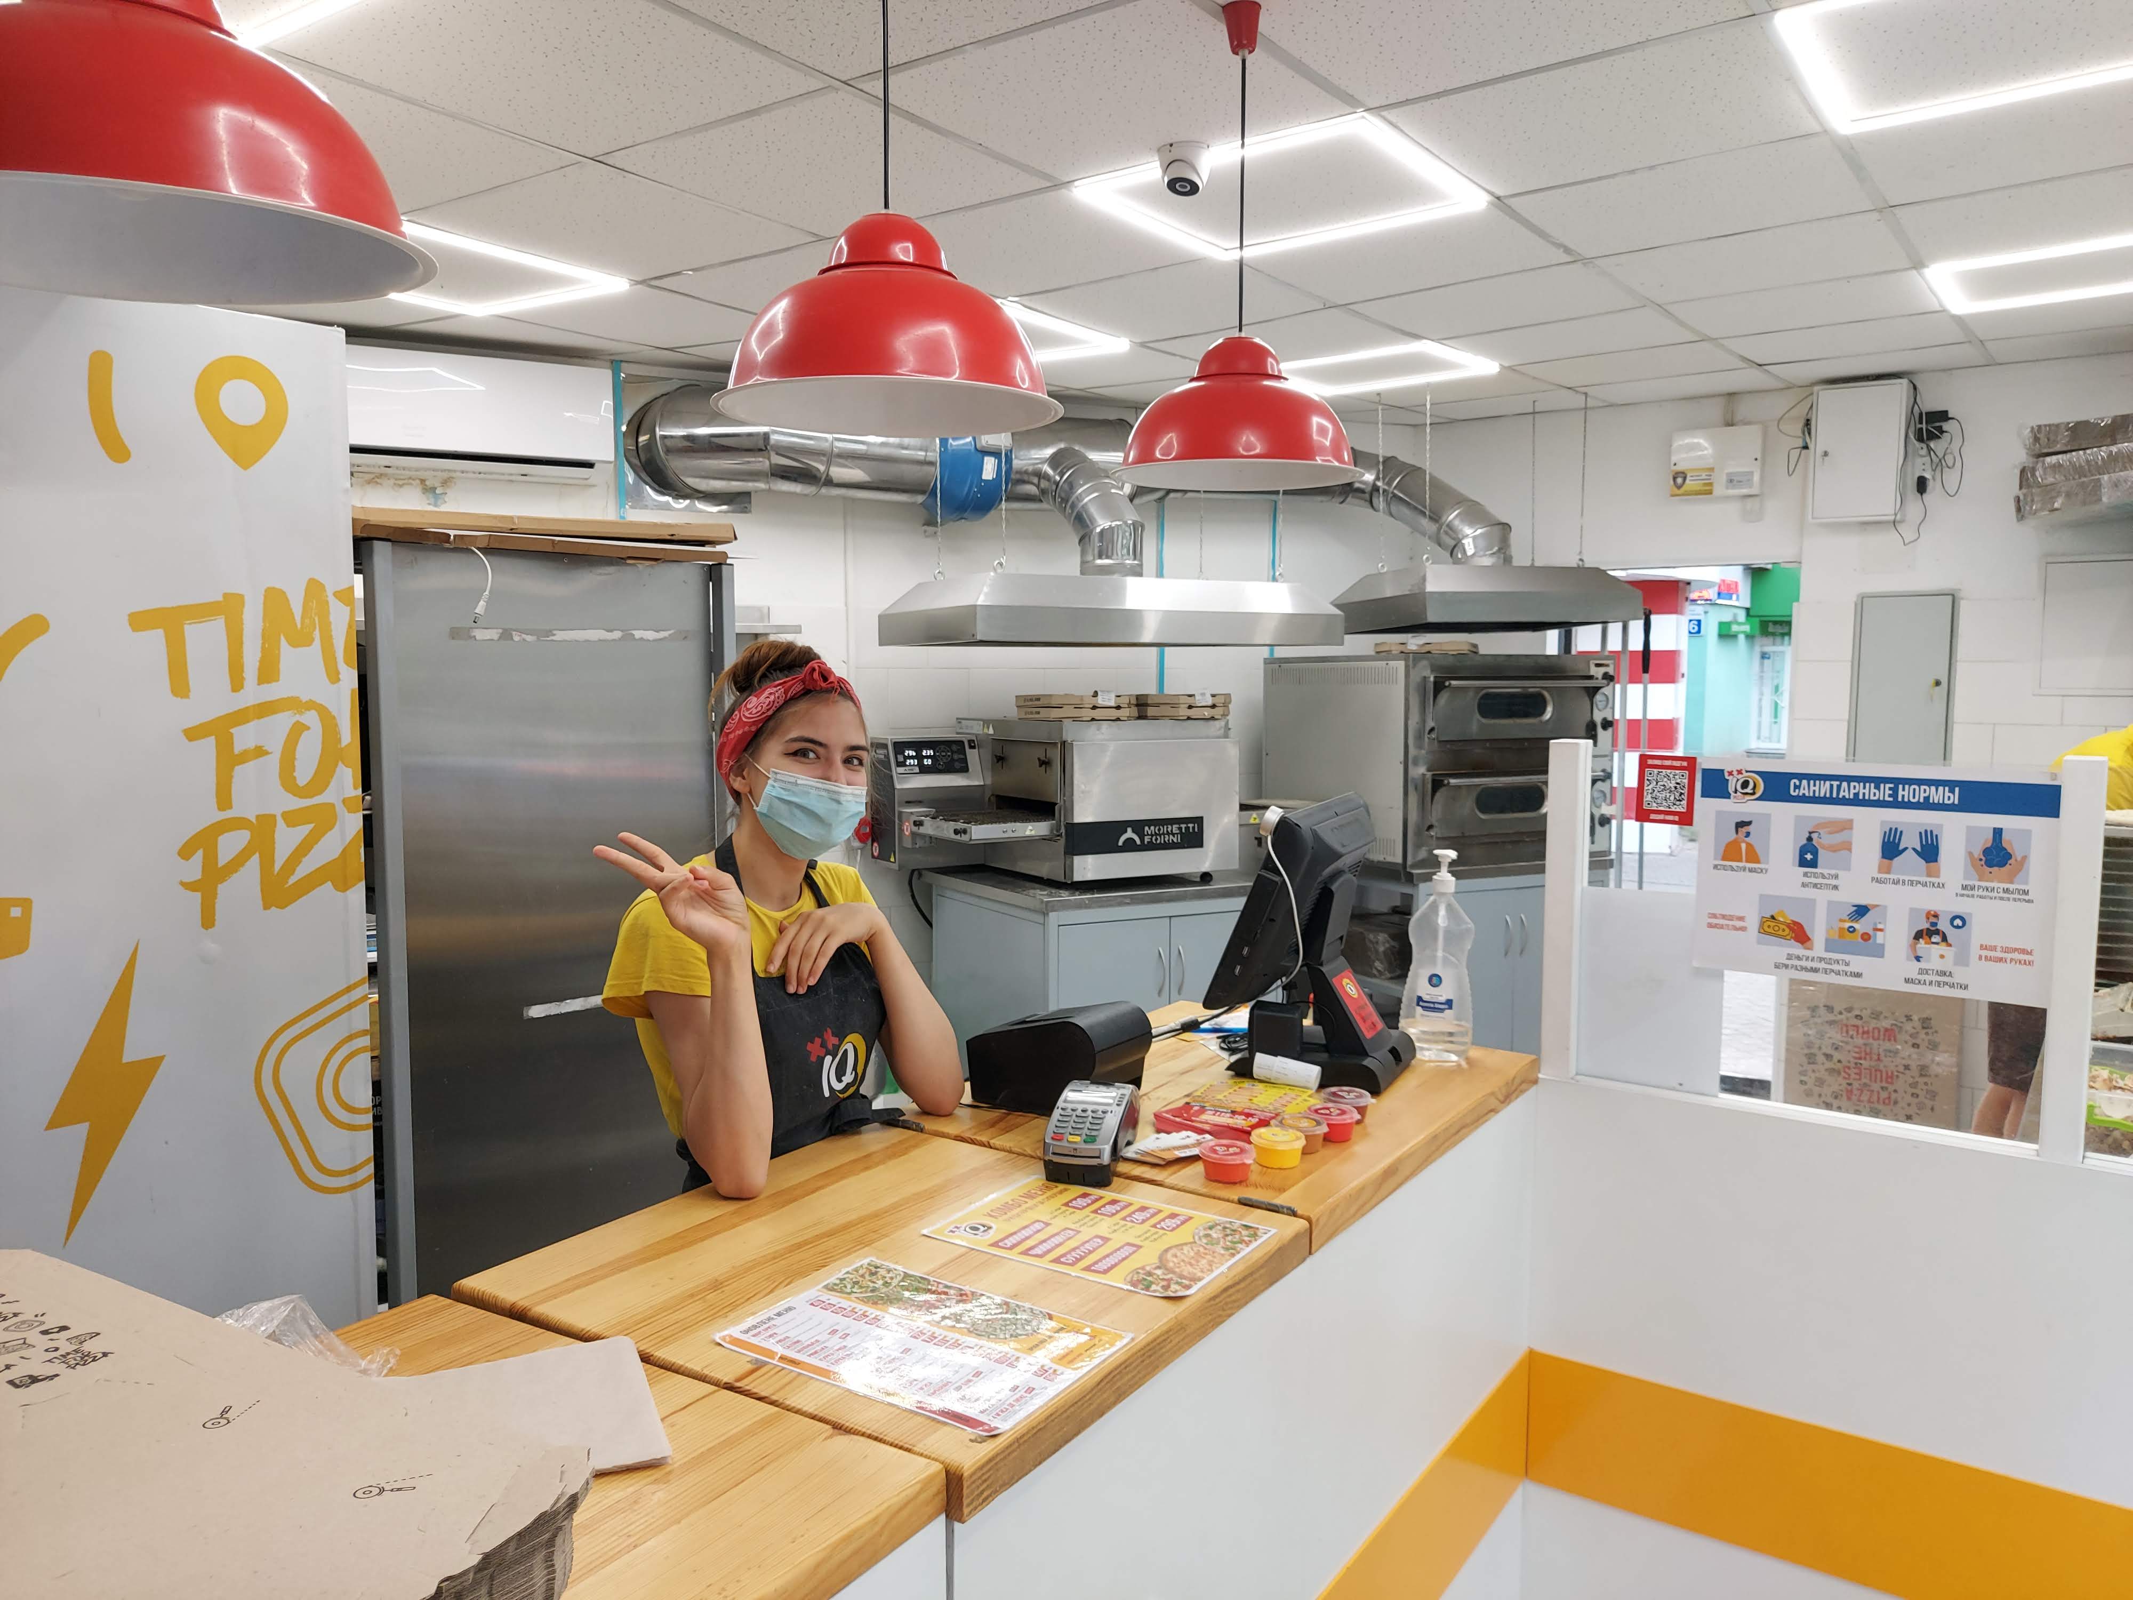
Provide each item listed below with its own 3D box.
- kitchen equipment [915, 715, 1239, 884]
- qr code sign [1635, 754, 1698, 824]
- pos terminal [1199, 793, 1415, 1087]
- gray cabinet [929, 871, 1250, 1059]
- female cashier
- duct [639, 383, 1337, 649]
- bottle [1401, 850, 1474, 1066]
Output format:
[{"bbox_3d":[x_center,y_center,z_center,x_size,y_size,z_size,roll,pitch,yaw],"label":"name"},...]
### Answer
[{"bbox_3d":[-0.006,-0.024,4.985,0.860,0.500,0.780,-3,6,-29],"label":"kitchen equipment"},{"bbox_3d":[0.845,-0.014,2.166,0.078,0.096,0.004,4,6,34],"label":"qr code sign"},{"bbox_3d":[0.379,0.191,2.266,0.245,0.395,0.335,4,6,34],"label":"pos terminal"},{"bbox_3d":[0.107,0.666,5.055,0.891,0.865,0.892,-3,6,-29],"label":"gray cabinet"},{"bbox_3d":[-0.389,0.588,1.952,0.380,1.575,0.470,5,7,40],"label":"female cashier"},{"bbox_3d":[-0.217,-0.838,4.710,2.060,0.720,0.810,-3,6,-29],"label":"duct"},{"bbox_3d":[0.553,0.230,2.275,0.105,0.317,0.078,2,5,17],"label":"bottle"}]

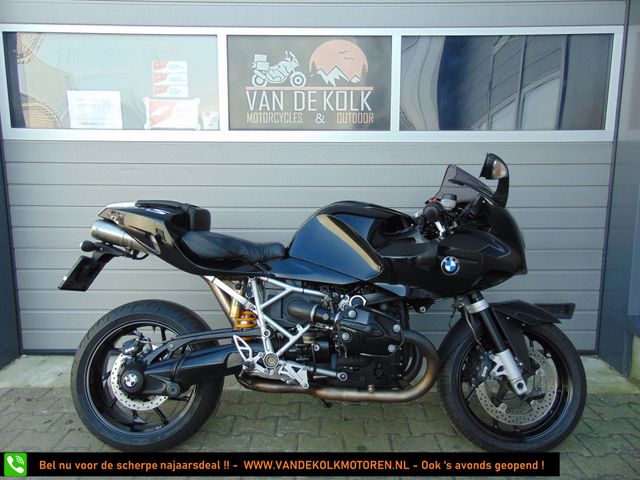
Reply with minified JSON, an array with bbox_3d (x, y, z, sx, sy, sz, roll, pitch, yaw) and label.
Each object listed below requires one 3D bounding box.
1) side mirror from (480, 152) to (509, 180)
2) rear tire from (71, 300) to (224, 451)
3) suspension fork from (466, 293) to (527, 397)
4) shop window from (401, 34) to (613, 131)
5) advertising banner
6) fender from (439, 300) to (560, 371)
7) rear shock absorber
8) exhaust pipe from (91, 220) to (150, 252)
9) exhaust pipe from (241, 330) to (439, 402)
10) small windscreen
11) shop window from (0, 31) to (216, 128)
[{"bbox_3d":[0.568,-0.239,1.524,0.085,0.090,0.140,9,3,12],"label":"side mirror"},{"bbox_3d":[-0.708,0.548,1.923,0.630,0.630,0.180,0,2,2],"label":"rear tire"},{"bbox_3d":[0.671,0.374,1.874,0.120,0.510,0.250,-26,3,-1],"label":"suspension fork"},{"bbox_3d":[1.079,-0.911,2.696,1.232,0.548,0.050,0,7,0],"label":"shop window"},{"bbox_3d":[-0.056,-0.882,2.614,0.920,0.515,0.025,0,8,0],"label":"advertising banner"},{"bbox_3d":[0.725,0.389,1.884,0.465,0.275,0.170,0,2,1],"label":"fender"},{"bbox_3d":[-0.309,0.301,1.904,0.105,0.260,0.085,-6,2,2],"label":"rear shock absorber"},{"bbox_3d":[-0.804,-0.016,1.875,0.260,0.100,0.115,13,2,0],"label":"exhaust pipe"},{"bbox_3d":[0.053,0.463,1.740,0.730,0.280,0.250,0,2,1],"label":"exhaust pipe"},{"bbox_3d":[0.598,-0.230,1.862,0.220,0.165,0.290,0,2,2],"label":"small windscreen"},{"bbox_3d":[-1.169,-0.892,2.615,1.200,0.525,0.040,0,8,0],"label":"shop window"}]

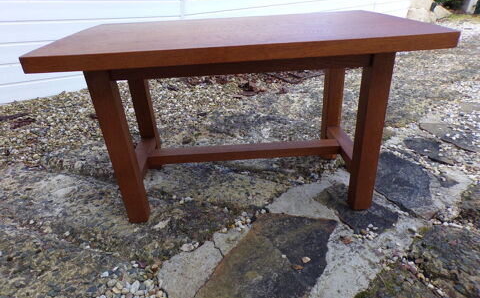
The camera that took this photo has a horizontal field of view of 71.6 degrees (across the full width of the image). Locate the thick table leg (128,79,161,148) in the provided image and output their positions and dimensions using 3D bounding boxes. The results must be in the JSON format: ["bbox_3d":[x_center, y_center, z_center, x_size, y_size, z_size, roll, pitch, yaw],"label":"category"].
[{"bbox_3d":[-0.341,-0.146,1.190,0.053,0.484,0.055,-4,28,-1],"label":"thick table leg"}]

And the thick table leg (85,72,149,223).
[{"bbox_3d":[-0.323,-0.002,0.908,0.053,0.481,0.055,-5,29,-1],"label":"thick table leg"}]

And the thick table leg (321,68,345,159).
[{"bbox_3d":[0.339,-0.192,1.210,0.053,0.491,0.055,-4,27,-1],"label":"thick table leg"}]

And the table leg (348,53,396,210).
[{"bbox_3d":[0.358,-0.045,0.922,0.053,0.488,0.055,-4,27,-1],"label":"table leg"}]

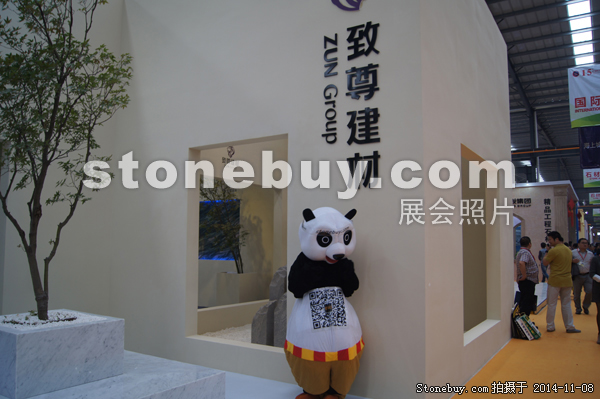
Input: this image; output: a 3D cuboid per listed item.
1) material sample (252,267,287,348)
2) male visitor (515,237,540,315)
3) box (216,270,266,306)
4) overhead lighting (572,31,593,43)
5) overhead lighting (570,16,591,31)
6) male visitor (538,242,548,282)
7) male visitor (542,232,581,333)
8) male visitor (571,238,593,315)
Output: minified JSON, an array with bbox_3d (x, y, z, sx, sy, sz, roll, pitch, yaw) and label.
[{"bbox_3d":[-0.163,1.219,5.228,0.550,0.850,0.600,-3,-7,34],"label":"material sample"},{"bbox_3d":[4.787,1.631,9.486,0.450,1.682,0.550,2,-6,-10],"label":"male visitor"},{"bbox_3d":[-1.196,1.851,8.829,0.570,0.800,0.600,-3,-7,34],"label":"box"},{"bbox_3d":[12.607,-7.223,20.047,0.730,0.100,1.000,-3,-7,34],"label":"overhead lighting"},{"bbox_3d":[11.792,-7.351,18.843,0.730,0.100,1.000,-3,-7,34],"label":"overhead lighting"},{"bbox_3d":[10.187,2.638,18.839,0.450,1.640,0.500,5,-7,-40],"label":"male visitor"},{"bbox_3d":[4.610,1.444,7.969,0.580,1.750,0.450,1,-6,-8],"label":"male visitor"},{"bbox_3d":[6.302,1.712,10.082,0.580,1.669,0.450,-2,-6,27],"label":"male visitor"}]

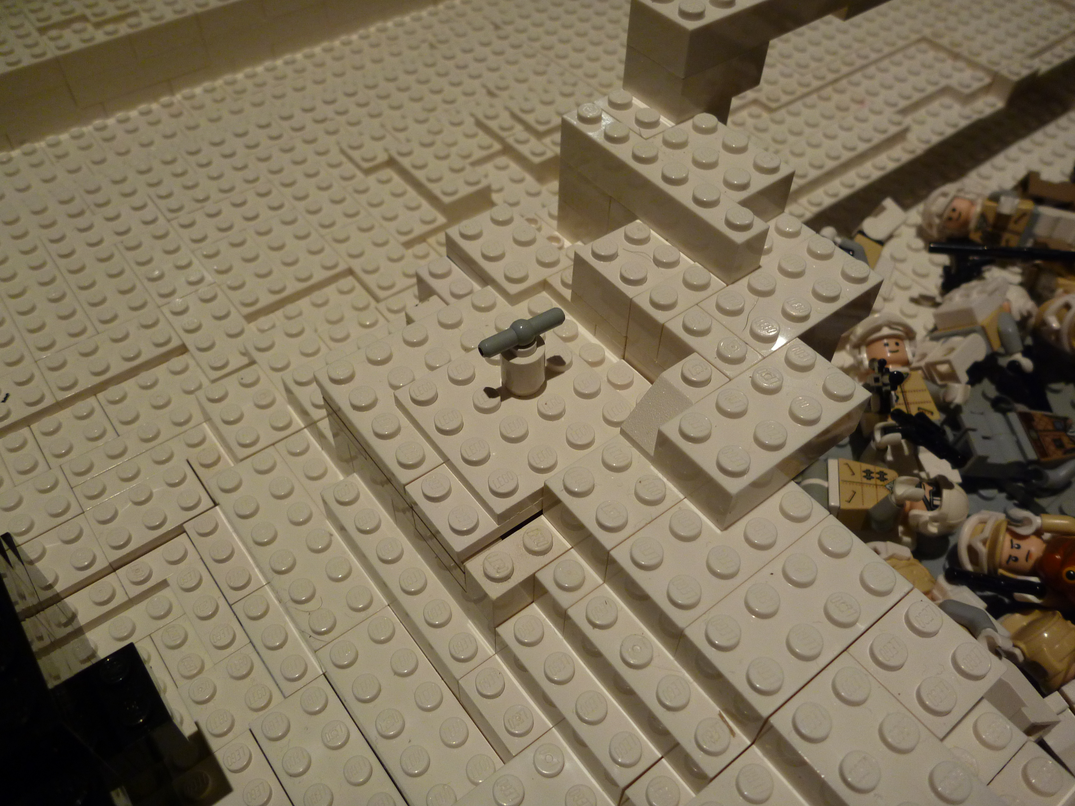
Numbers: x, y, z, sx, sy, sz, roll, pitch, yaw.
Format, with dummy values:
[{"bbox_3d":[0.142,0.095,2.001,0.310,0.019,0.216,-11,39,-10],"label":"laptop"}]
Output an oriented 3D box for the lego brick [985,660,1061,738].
[{"bbox_3d":[0.070,0.044,0.128,0.007,0.009,0.010,-31,58,-24],"label":"lego brick"}]

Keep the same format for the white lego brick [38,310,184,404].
[{"bbox_3d":[-0.107,-0.012,0.220,0.032,0.005,0.016,-30,58,-23],"label":"white lego brick"}]

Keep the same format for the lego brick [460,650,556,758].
[{"bbox_3d":[-0.006,0.053,0.148,0.008,0.011,0.016,-31,57,-24],"label":"lego brick"}]

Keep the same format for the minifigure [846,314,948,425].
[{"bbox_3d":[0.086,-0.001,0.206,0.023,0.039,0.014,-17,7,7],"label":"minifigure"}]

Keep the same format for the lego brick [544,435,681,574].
[{"bbox_3d":[0.012,0.016,0.142,0.016,0.011,0.016,-31,58,-24],"label":"lego brick"}]

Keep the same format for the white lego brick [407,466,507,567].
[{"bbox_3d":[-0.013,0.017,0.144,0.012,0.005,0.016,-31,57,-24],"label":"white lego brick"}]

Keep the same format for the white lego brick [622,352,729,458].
[{"bbox_3d":[0.022,0.000,0.142,0.016,0.011,0.008,-31,57,-24],"label":"white lego brick"}]

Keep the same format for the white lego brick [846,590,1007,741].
[{"bbox_3d":[0.054,0.038,0.125,0.016,0.011,0.016,-31,58,-24],"label":"white lego brick"}]

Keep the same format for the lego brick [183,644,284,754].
[{"bbox_3d":[-0.059,0.058,0.170,0.016,0.006,0.016,-30,57,-24],"label":"lego brick"}]

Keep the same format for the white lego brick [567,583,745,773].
[{"bbox_3d":[0.017,0.043,0.133,0.008,0.011,0.032,-30,57,-24],"label":"white lego brick"}]

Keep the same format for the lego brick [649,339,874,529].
[{"bbox_3d":[0.036,0.004,0.139,0.032,0.011,0.016,-31,57,-24],"label":"lego brick"}]

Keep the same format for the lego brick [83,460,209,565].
[{"bbox_3d":[-0.085,0.024,0.191,0.024,0.005,0.016,-31,57,-24],"label":"lego brick"}]

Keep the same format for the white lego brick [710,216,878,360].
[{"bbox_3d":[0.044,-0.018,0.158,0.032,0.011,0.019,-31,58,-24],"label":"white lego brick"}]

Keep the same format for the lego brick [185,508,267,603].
[{"bbox_3d":[-0.067,0.033,0.187,0.008,0.008,0.024,-30,57,-24],"label":"lego brick"}]

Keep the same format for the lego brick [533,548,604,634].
[{"bbox_3d":[0.005,0.031,0.143,0.008,0.011,0.008,-30,57,-24],"label":"lego brick"}]

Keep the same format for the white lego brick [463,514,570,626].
[{"bbox_3d":[-0.003,0.027,0.145,0.016,0.011,0.008,-31,58,-24],"label":"white lego brick"}]

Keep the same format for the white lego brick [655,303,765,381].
[{"bbox_3d":[0.029,-0.008,0.149,0.008,0.011,0.016,-31,57,-24],"label":"white lego brick"}]

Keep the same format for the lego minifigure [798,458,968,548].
[{"bbox_3d":[0.075,0.022,0.197,0.041,0.014,0.023,5,41,3],"label":"lego minifigure"}]

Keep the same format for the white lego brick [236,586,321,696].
[{"bbox_3d":[-0.052,0.048,0.175,0.008,0.008,0.024,-30,57,-24],"label":"white lego brick"}]

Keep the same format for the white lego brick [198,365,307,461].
[{"bbox_3d":[-0.065,0.004,0.201,0.016,0.011,0.024,-30,57,-24],"label":"white lego brick"}]

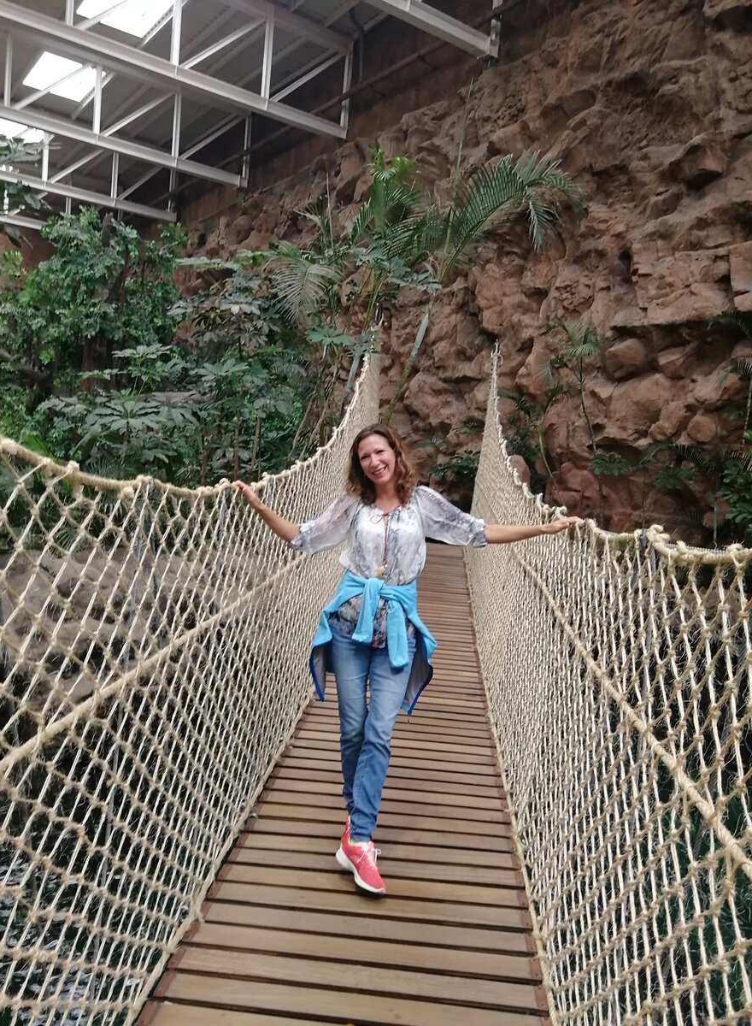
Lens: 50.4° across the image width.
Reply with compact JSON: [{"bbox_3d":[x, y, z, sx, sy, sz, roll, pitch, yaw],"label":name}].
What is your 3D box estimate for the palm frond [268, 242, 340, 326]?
[{"bbox_3d":[-0.895,-2.801,9.800,0.900,0.920,0.650,4,4,6],"label":"palm frond"}]

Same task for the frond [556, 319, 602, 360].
[{"bbox_3d":[2.191,-1.870,8.600,0.500,0.400,0.400,3,4,-6],"label":"frond"}]

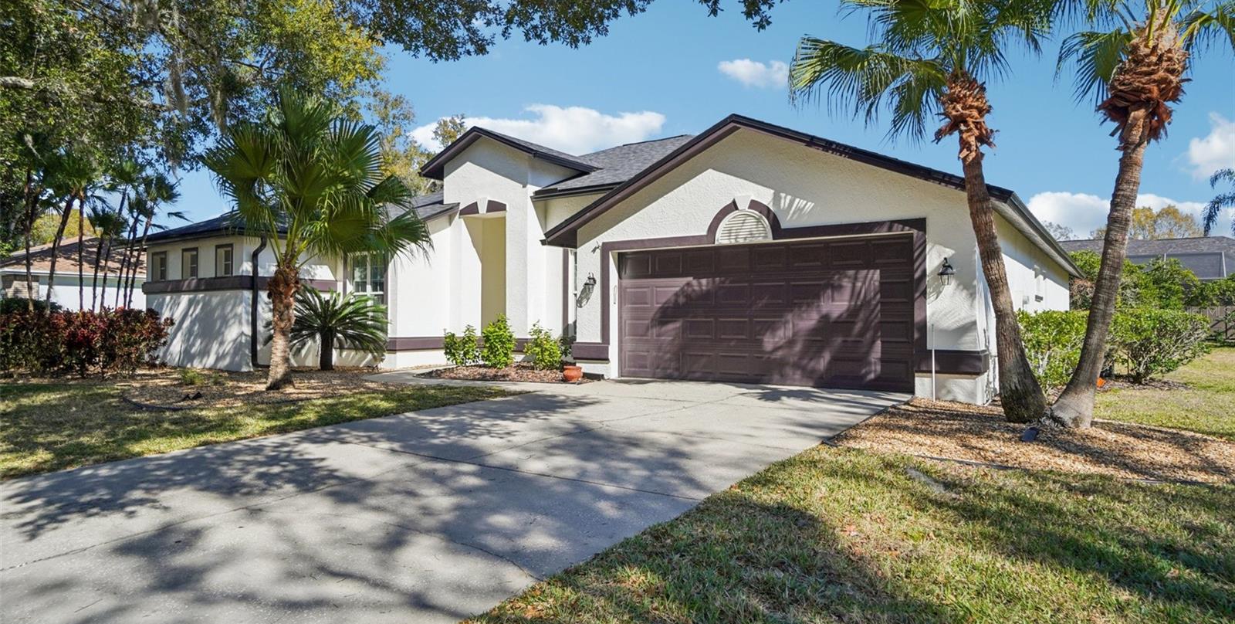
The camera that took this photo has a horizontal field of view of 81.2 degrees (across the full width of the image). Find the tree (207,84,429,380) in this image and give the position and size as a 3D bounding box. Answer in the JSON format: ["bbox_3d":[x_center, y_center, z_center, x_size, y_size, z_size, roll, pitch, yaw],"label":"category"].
[{"bbox_3d":[-4.792,-1.193,11.500,3.590,4.851,3.300,0,-1,0],"label":"tree"}]

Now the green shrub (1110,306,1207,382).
[{"bbox_3d":[9.621,0.591,12.800,1.835,1.354,1.600,0,-1,0],"label":"green shrub"}]

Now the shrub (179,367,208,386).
[{"bbox_3d":[-7.184,1.095,12.200,0.490,0.327,0.450,0,-1,0],"label":"shrub"}]

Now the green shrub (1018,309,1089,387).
[{"bbox_3d":[7.323,0.611,12.000,1.447,1.318,1.350,0,-1,0],"label":"green shrub"}]

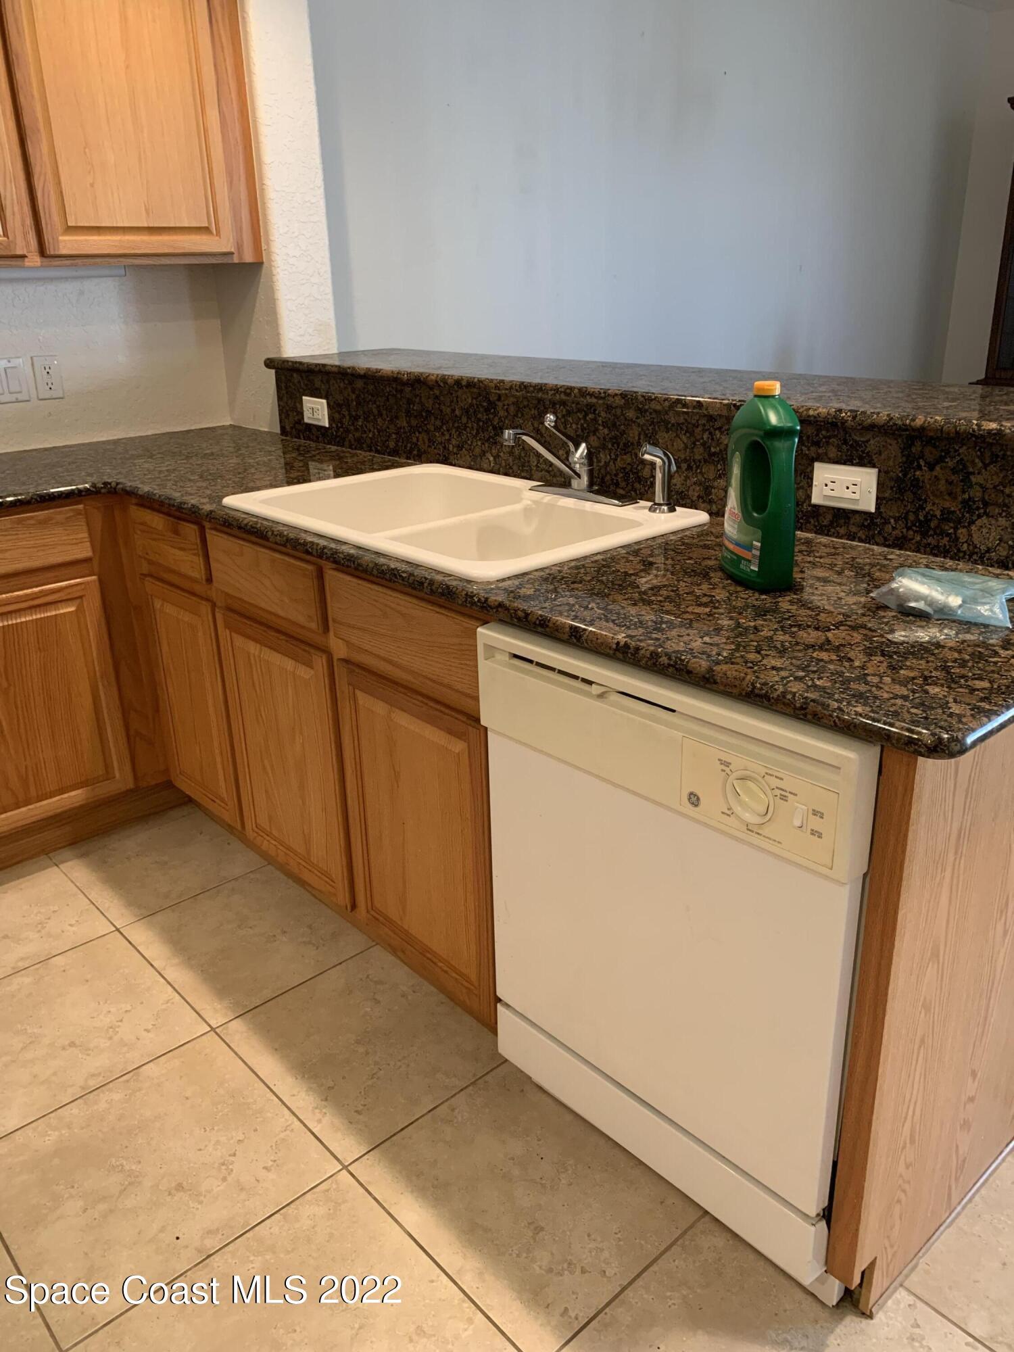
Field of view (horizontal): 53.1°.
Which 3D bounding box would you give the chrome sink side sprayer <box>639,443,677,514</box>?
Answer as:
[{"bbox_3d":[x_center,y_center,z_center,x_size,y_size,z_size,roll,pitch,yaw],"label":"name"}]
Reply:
[{"bbox_3d":[0.273,-0.354,1.819,0.068,0.126,0.050,-6,22,-13],"label":"chrome sink side sprayer"}]

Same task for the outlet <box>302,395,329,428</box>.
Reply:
[{"bbox_3d":[-0.530,-0.732,2.815,0.008,0.072,0.118,-19,27,-38],"label":"outlet"}]

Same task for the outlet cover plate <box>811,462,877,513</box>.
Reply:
[{"bbox_3d":[0.560,-0.314,1.686,0.007,0.070,0.115,-19,28,-38],"label":"outlet cover plate"}]

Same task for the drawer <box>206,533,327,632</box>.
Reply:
[{"bbox_3d":[-0.472,-0.192,1.992,0.020,0.125,0.430,-19,27,-38],"label":"drawer"}]

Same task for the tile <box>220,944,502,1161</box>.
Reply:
[{"bbox_3d":[-0.258,0.689,1.941,0.423,0.010,0.448,-19,28,-38],"label":"tile"}]

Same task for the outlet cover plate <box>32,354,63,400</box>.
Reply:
[{"bbox_3d":[-1.282,-0.834,2.838,0.070,0.115,0.007,-19,28,-38],"label":"outlet cover plate"}]

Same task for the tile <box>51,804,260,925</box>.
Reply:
[{"bbox_3d":[-0.864,0.458,2.567,0.423,0.010,0.444,-19,28,-38],"label":"tile"}]

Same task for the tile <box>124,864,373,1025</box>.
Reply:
[{"bbox_3d":[-0.561,0.578,2.278,0.435,0.010,0.455,-19,27,-38],"label":"tile"}]

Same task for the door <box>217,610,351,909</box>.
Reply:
[{"bbox_3d":[-0.463,0.165,2.133,0.020,0.560,0.435,-19,27,-38],"label":"door"}]

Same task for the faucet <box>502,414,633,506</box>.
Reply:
[{"bbox_3d":[0.089,-0.421,1.973,0.232,0.166,0.254,-19,28,-38],"label":"faucet"}]

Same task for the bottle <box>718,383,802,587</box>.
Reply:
[{"bbox_3d":[0.369,-0.275,1.467,0.088,0.283,0.132,-6,22,-11],"label":"bottle"}]

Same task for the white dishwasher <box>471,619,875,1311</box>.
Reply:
[{"bbox_3d":[0.400,0.336,1.601,0.625,0.878,0.606,-19,27,-38],"label":"white dishwasher"}]

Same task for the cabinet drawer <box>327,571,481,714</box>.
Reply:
[{"bbox_3d":[-0.167,-0.078,1.697,0.020,0.129,0.435,-19,28,-38],"label":"cabinet drawer"}]

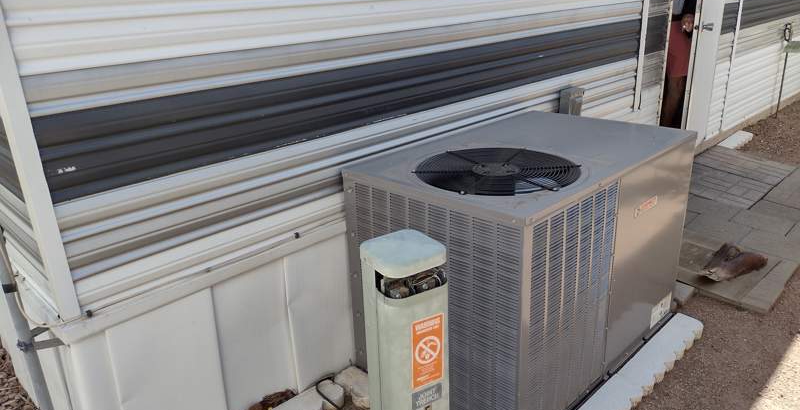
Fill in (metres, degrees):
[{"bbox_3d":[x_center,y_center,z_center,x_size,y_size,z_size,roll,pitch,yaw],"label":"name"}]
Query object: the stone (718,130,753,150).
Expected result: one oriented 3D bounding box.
[{"bbox_3d":[3.111,-0.580,5.771,0.146,0.048,0.602,17,28,42],"label":"stone"}]

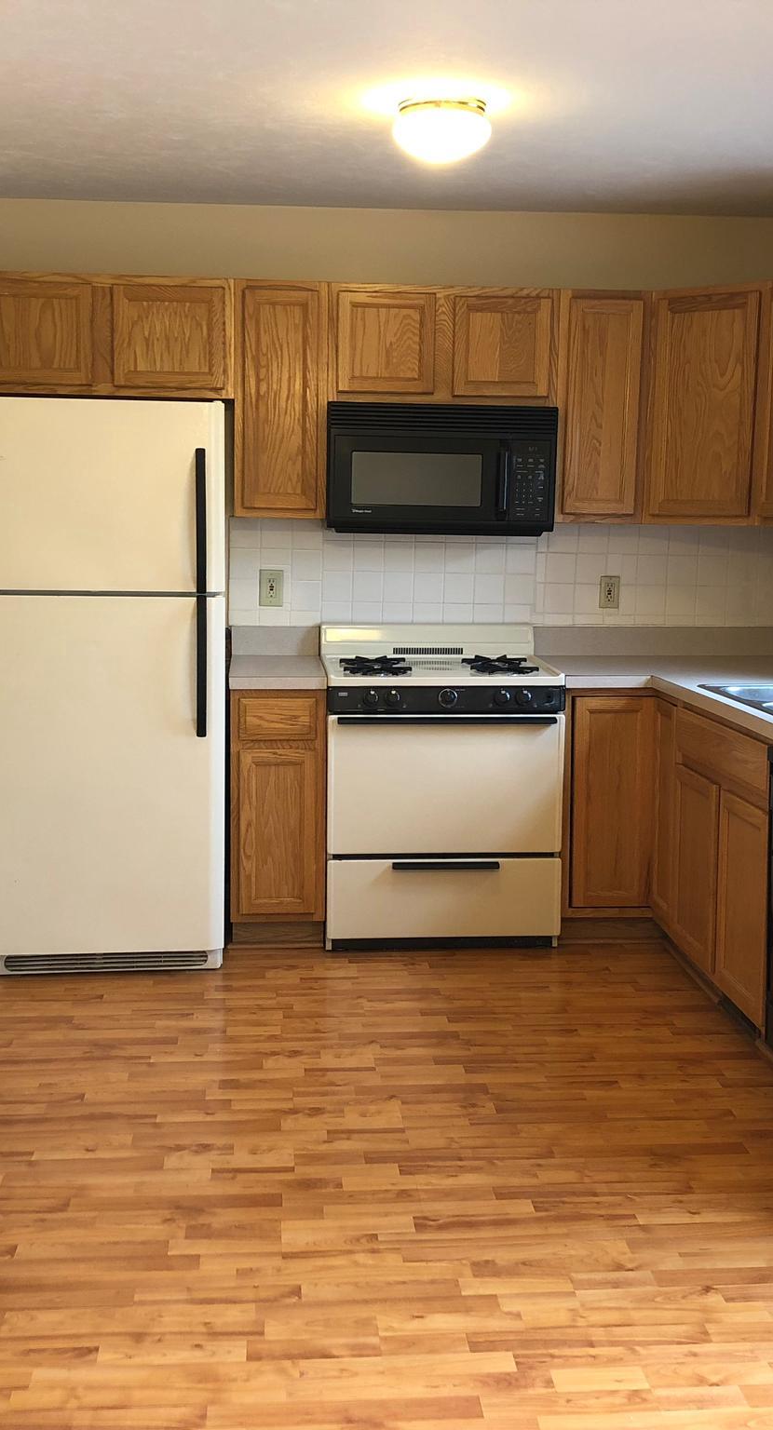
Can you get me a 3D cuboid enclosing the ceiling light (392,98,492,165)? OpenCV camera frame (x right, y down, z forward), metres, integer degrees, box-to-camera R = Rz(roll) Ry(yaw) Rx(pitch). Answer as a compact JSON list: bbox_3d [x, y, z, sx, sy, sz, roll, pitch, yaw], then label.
[{"bbox_3d":[0.138,-1.468,3.900,0.249,0.147,0.249,0,8,-5],"label":"ceiling light"}]

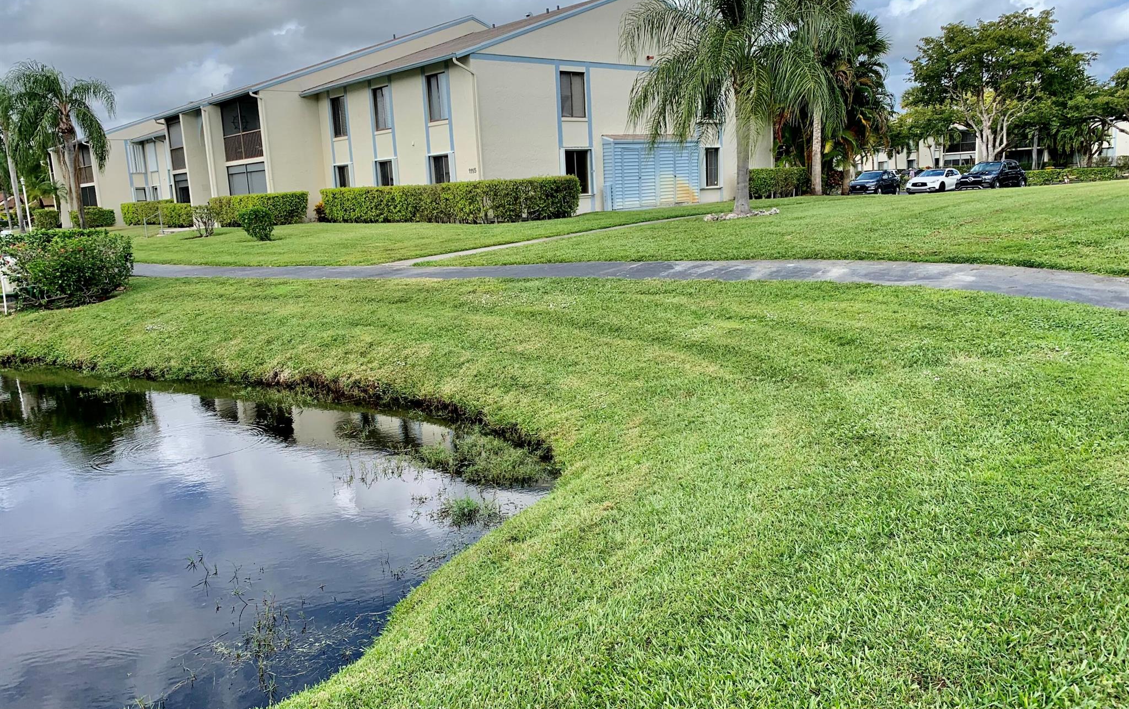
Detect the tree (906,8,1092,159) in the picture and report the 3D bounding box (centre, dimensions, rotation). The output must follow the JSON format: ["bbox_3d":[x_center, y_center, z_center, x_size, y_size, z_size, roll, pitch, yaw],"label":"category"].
[{"bbox_3d":[33.767,-20.008,66.109,12.600,13.160,12.000,3,12,25],"label":"tree"}]

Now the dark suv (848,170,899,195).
[{"bbox_3d":[19.405,-10.667,53.000,1.800,1.560,4.170,7,15,42],"label":"dark suv"}]

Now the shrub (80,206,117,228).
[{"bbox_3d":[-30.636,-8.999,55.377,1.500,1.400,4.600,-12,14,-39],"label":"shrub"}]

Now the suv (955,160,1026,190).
[{"bbox_3d":[25.980,-10.821,51.500,4.930,1.780,1.970,-11,14,-38],"label":"suv"}]

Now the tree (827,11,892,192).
[{"bbox_3d":[14.436,-12.418,42.203,3.577,8.822,3.577,1,12,18],"label":"tree"}]

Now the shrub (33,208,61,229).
[{"bbox_3d":[-39.560,-10.372,65.065,1.224,1.428,3.366,-12,15,-40],"label":"shrub"}]

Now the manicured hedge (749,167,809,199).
[{"bbox_3d":[9.362,-7.472,37.002,2.448,1.285,1.377,-12,15,-40],"label":"manicured hedge"}]

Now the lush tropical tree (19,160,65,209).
[{"bbox_3d":[-40.292,-12.330,65.733,3.449,5.078,3.449,-9,13,-30],"label":"lush tropical tree"}]

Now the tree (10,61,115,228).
[{"bbox_3d":[-28.948,-12.115,49.524,5.696,9.489,5.696,-9,13,-28],"label":"tree"}]

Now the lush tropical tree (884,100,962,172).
[{"bbox_3d":[29.630,-17.465,70.138,5.900,7.000,5.600,2,12,23],"label":"lush tropical tree"}]

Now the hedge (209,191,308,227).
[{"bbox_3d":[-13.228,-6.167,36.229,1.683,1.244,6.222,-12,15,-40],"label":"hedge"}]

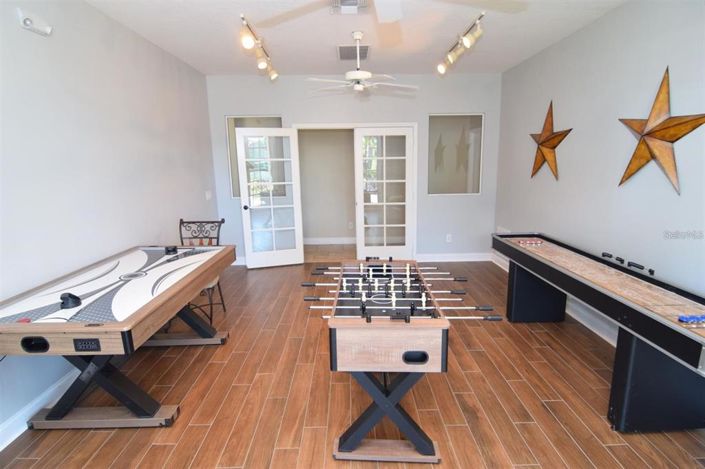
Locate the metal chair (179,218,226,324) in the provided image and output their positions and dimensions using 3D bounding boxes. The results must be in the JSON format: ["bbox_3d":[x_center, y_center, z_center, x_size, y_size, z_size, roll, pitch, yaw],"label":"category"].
[{"bbox_3d":[-1.612,0.382,3.251,0.470,1.040,0.480,-3,13,-6],"label":"metal chair"}]

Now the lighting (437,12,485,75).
[{"bbox_3d":[1.070,-1.889,3.169,0.210,0.250,1.050,-1,12,0],"label":"lighting"}]

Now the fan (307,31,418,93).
[{"bbox_3d":[0.059,-1.709,3.105,1.270,0.530,1.270,-1,12,0],"label":"fan"}]

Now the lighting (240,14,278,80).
[{"bbox_3d":[-0.924,-1.841,3.156,0.160,0.250,1.080,-1,12,0],"label":"lighting"}]

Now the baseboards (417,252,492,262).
[{"bbox_3d":[1.633,0.375,5.029,1.270,0.135,0.020,-1,12,0],"label":"baseboards"}]

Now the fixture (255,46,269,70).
[{"bbox_3d":[-0.908,-1.759,3.130,0.125,0.215,0.150,-4,13,-14],"label":"fixture"}]

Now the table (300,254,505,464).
[{"bbox_3d":[0.209,0.702,2.104,1.030,0.830,1.070,-1,13,2],"label":"table"}]

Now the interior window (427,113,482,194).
[{"bbox_3d":[1.534,-1.191,4.722,0.820,1.180,0.080,-1,12,0],"label":"interior window"}]

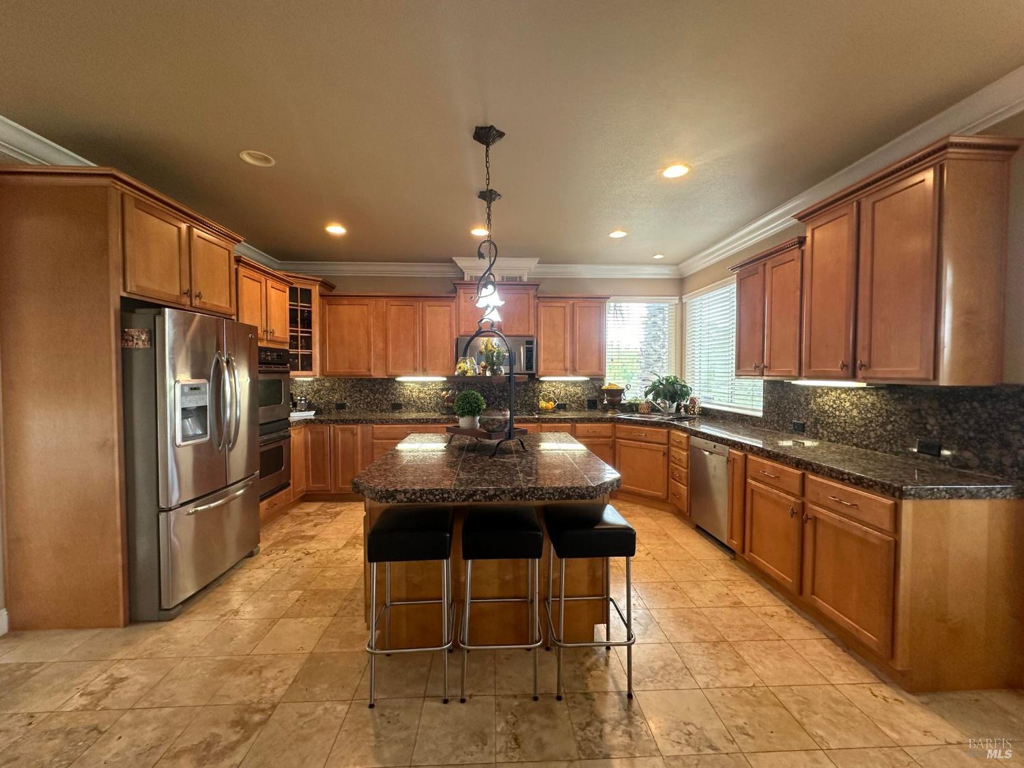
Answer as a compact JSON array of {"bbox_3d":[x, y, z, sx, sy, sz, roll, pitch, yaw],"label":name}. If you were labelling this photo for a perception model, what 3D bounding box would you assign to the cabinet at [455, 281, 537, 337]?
[{"bbox_3d":[-0.177,-0.853,4.862,0.935,0.615,0.390,0,1,-2],"label":"cabinet"}]

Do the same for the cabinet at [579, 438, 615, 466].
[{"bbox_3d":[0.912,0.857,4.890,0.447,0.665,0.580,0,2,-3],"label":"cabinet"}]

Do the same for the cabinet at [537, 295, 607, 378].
[{"bbox_3d":[0.704,-0.554,5.019,0.820,0.931,0.350,0,2,-3],"label":"cabinet"}]

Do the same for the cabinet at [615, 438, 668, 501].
[{"bbox_3d":[1.480,0.867,4.411,0.570,0.540,0.500,1,2,42],"label":"cabinet"}]

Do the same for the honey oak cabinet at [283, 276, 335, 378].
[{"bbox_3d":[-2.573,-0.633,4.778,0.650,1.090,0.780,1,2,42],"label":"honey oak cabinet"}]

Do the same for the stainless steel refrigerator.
[{"bbox_3d":[-2.328,0.449,2.780,0.830,1.765,0.920,0,1,-2],"label":"stainless steel refrigerator"}]

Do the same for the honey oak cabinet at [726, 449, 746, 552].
[{"bbox_3d":[1.861,0.840,3.016,0.500,0.705,0.205,0,2,-3],"label":"honey oak cabinet"}]

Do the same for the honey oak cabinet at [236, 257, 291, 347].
[{"bbox_3d":[-2.495,-0.670,3.692,0.640,0.660,0.840,0,2,-3],"label":"honey oak cabinet"}]

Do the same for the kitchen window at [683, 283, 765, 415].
[{"bbox_3d":[2.161,-0.372,4.318,0.070,1.250,1.470,0,1,-2],"label":"kitchen window"}]

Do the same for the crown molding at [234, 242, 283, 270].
[{"bbox_3d":[-2.795,-1.386,4.594,0.115,0.135,0.820,0,2,-3],"label":"crown molding"}]

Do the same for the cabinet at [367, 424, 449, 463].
[{"bbox_3d":[-1.080,0.837,4.752,0.920,0.845,0.600,0,1,-2],"label":"cabinet"}]

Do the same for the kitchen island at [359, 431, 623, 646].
[{"bbox_3d":[-0.135,0.876,2.561,1.259,0.914,1.580,0,2,-3],"label":"kitchen island"}]

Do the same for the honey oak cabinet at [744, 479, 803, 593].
[{"bbox_3d":[1.914,0.944,2.624,0.570,0.575,0.540,0,1,-2],"label":"honey oak cabinet"}]

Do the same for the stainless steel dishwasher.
[{"bbox_3d":[1.874,0.848,3.349,0.600,0.782,0.600,0,2,-3],"label":"stainless steel dishwasher"}]

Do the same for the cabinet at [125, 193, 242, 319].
[{"bbox_3d":[-2.461,-0.800,2.770,0.605,0.620,1.025,0,2,-3],"label":"cabinet"}]

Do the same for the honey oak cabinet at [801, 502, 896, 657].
[{"bbox_3d":[1.902,0.944,2.099,0.500,0.540,0.535,0,2,-3],"label":"honey oak cabinet"}]

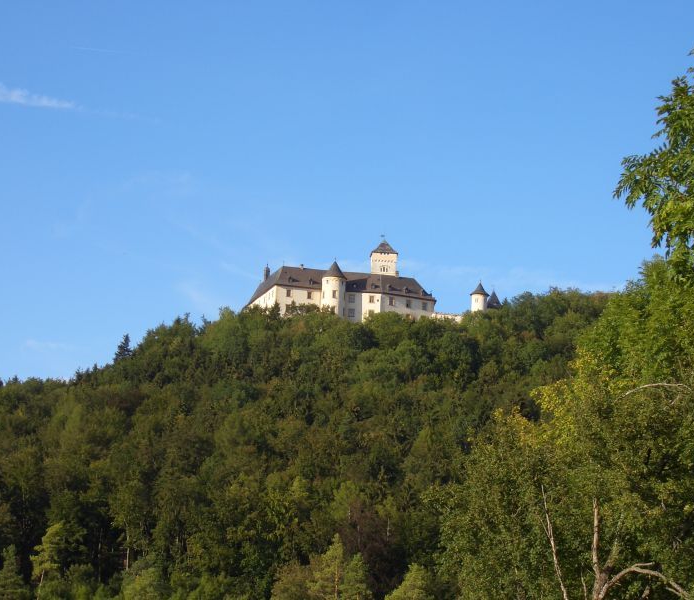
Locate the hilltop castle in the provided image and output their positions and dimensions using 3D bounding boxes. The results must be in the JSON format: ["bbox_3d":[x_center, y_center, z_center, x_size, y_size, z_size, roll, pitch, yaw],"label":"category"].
[{"bbox_3d":[9.400,-3.500,485.000,68.500,28.900,33.000,4,-13,-18],"label":"hilltop castle"}]

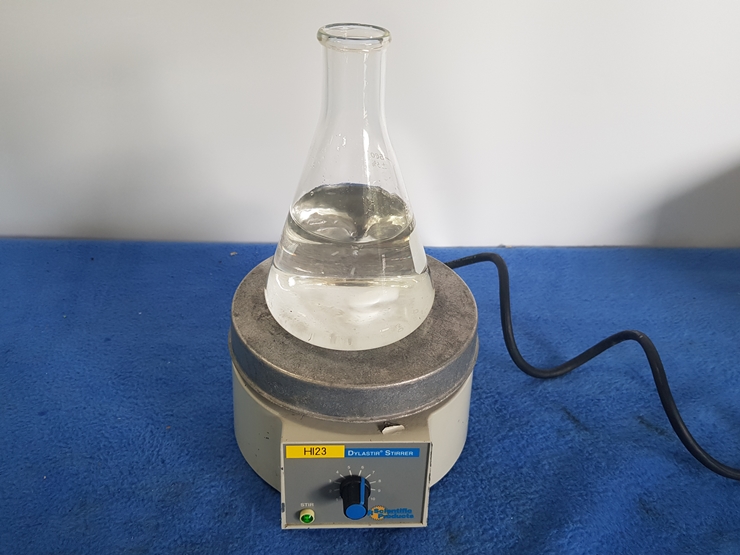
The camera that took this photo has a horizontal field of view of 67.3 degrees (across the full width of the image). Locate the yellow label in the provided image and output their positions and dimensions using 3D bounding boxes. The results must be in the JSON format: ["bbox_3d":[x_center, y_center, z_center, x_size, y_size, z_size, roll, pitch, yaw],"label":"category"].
[{"bbox_3d":[-0.032,0.102,0.324,0.034,0.009,0.001,1,24,-3],"label":"yellow label"}]

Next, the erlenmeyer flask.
[{"bbox_3d":[-0.010,-0.054,0.323,0.108,0.170,0.108,2,35,0],"label":"erlenmeyer flask"}]

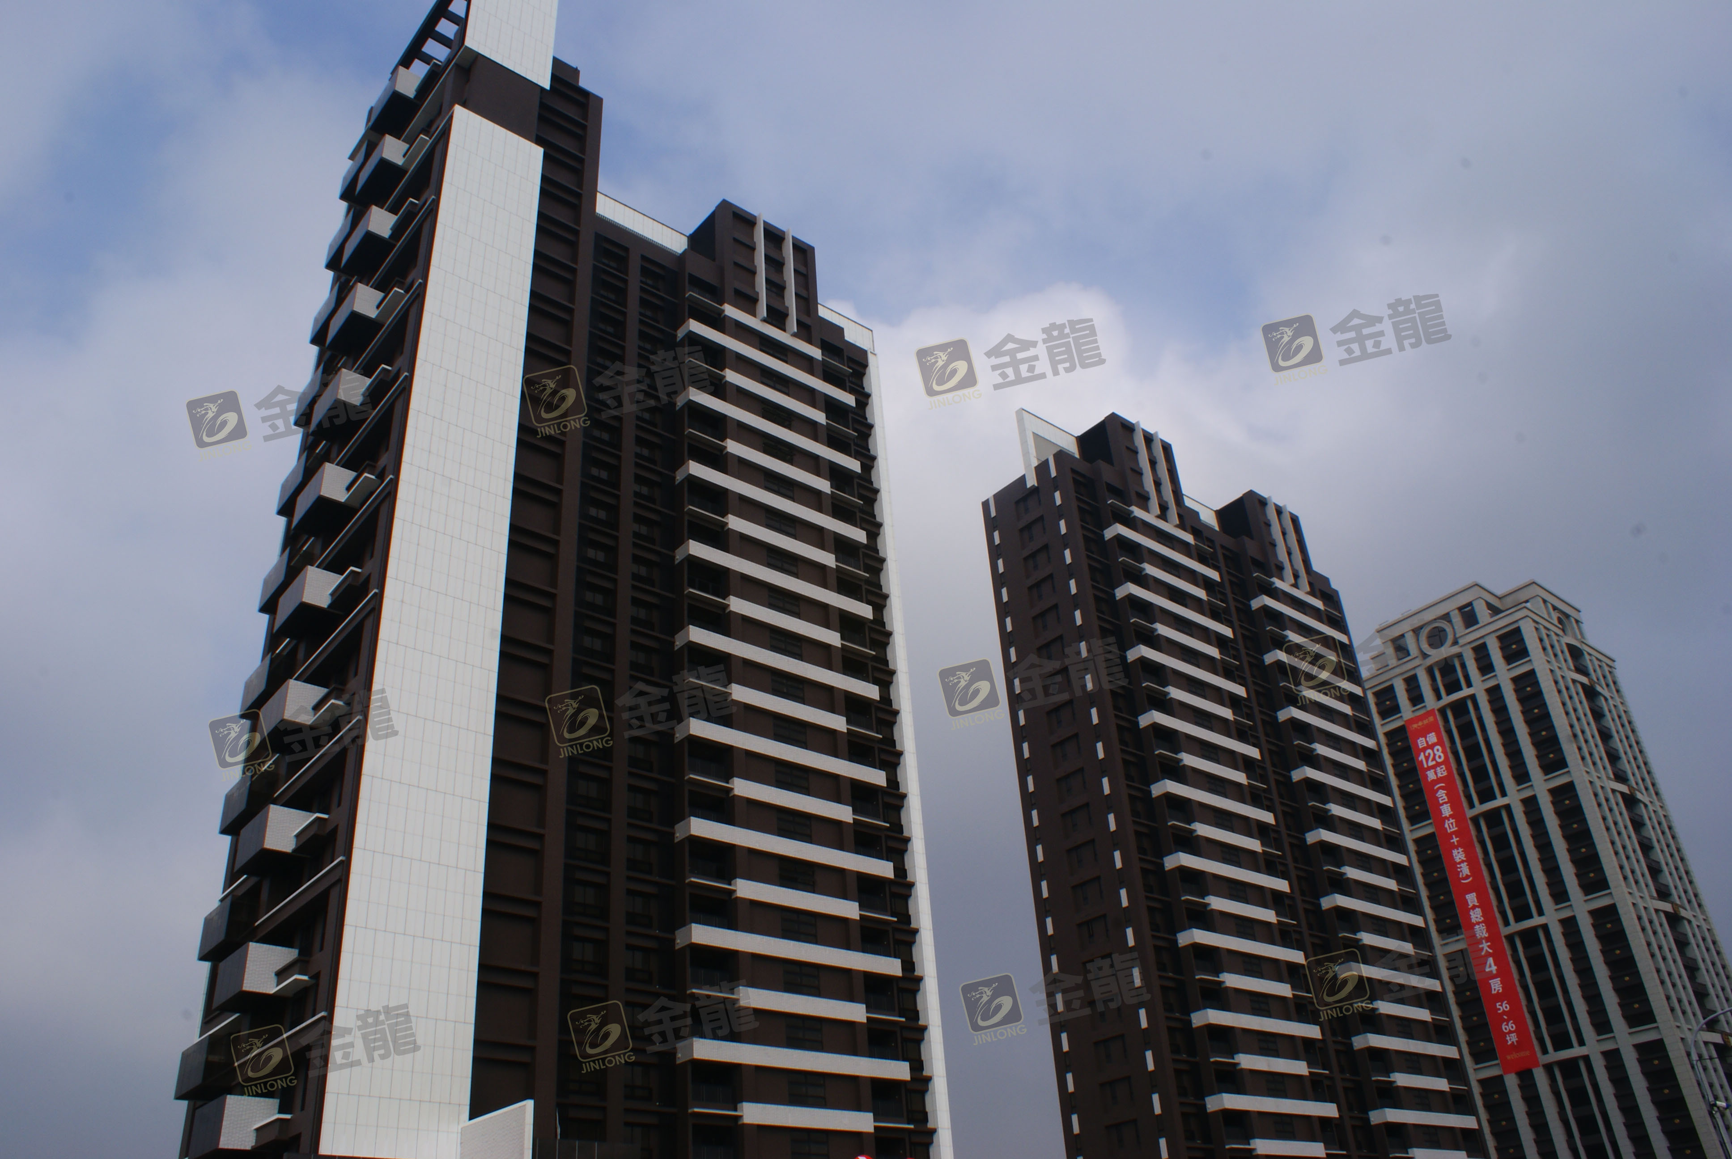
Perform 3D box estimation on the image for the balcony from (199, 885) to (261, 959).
[{"bbox_3d":[-30.119,16.903,62.519,2.240,2.144,3.904,20,-38,-36],"label":"balcony"}]

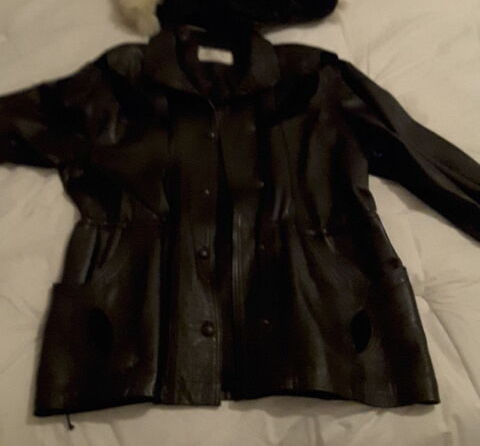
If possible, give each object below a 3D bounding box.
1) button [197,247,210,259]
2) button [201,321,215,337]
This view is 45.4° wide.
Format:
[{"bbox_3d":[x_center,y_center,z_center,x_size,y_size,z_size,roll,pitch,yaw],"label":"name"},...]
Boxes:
[{"bbox_3d":[-0.056,0.048,0.890,0.018,0.007,0.018,0,59,0],"label":"button"},{"bbox_3d":[-0.047,0.154,0.830,0.018,0.007,0.018,0,59,0],"label":"button"}]

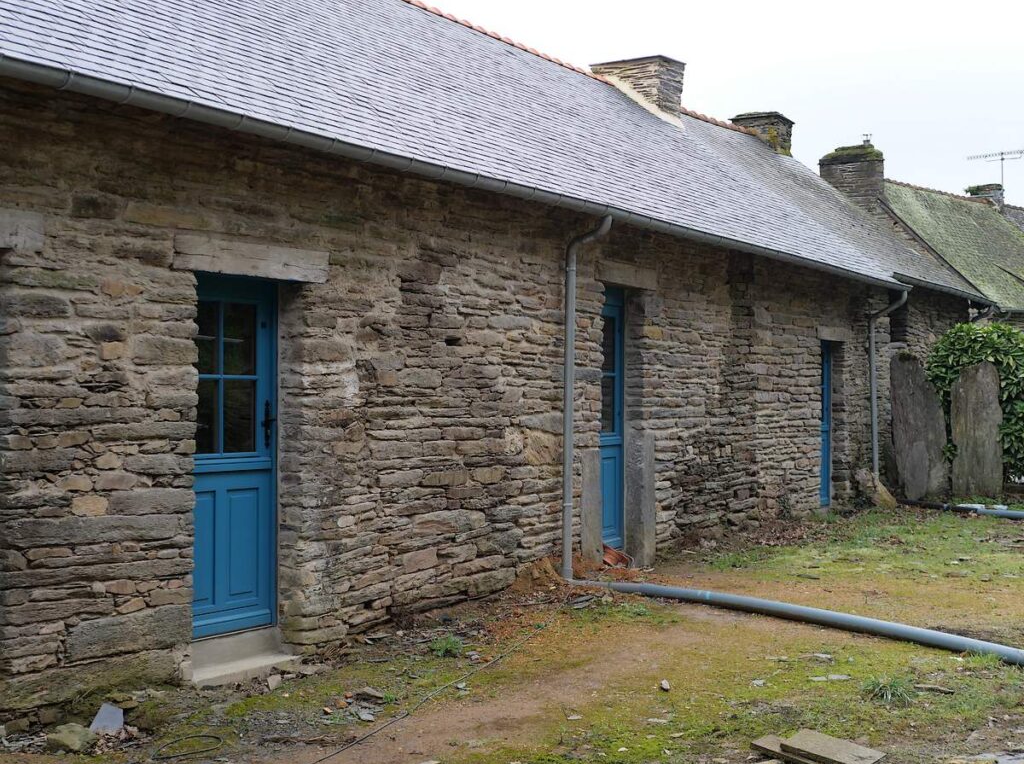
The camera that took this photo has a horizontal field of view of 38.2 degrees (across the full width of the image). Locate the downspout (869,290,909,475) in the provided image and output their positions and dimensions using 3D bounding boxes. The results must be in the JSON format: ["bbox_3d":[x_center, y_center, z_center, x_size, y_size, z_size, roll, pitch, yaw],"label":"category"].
[{"bbox_3d":[4.853,0.024,18.988,0.450,2.389,0.110,0,-1,30],"label":"downspout"}]

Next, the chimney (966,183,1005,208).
[{"bbox_3d":[10.598,-4.116,33.000,0.620,0.600,0.530,0,-1,42],"label":"chimney"}]

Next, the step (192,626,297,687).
[{"bbox_3d":[-1.556,1.568,8.446,0.240,0.224,0.930,0,-1,30],"label":"step"}]

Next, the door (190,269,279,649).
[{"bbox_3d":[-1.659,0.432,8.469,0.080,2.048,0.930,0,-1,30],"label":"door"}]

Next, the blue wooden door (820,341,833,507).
[{"bbox_3d":[3.689,0.519,17.836,0.080,2.021,0.920,0,-1,30],"label":"blue wooden door"}]

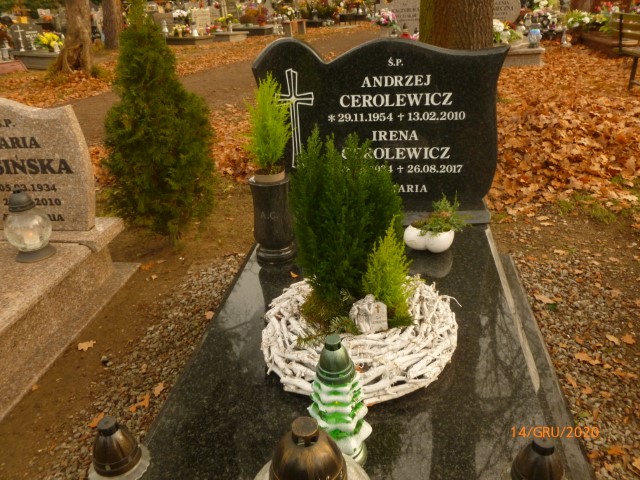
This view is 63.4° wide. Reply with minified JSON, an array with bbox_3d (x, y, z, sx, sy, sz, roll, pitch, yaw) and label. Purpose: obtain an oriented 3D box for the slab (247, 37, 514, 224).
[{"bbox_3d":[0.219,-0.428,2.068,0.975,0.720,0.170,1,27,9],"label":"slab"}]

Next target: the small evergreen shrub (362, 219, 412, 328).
[{"bbox_3d":[0.188,0.098,1.428,0.140,0.335,0.140,1,27,9],"label":"small evergreen shrub"}]

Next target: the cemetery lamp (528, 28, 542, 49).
[{"bbox_3d":[3.201,-2.997,7.704,0.185,0.275,0.185,1,27,9],"label":"cemetery lamp"}]

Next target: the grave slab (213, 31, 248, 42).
[{"bbox_3d":[-2.701,-5.698,14.366,0.900,0.250,1.500,1,27,9],"label":"grave slab"}]

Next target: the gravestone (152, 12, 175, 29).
[{"bbox_3d":[-4.297,-6.169,14.556,0.680,0.480,0.160,1,27,9],"label":"gravestone"}]

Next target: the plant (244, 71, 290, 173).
[{"bbox_3d":[-0.171,-0.369,1.736,0.165,0.380,0.155,1,27,9],"label":"plant"}]

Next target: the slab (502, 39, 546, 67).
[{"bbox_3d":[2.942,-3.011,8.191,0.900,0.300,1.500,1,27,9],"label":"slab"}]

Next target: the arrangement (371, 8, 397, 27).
[{"bbox_3d":[1.054,-3.688,8.607,0.430,0.300,0.360,1,27,9],"label":"arrangement"}]

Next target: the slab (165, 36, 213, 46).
[{"bbox_3d":[-3.596,-5.476,14.024,0.970,0.250,1.400,1,27,9],"label":"slab"}]

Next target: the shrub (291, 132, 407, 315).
[{"bbox_3d":[0.076,-0.036,1.441,0.310,0.570,0.280,1,27,9],"label":"shrub"}]

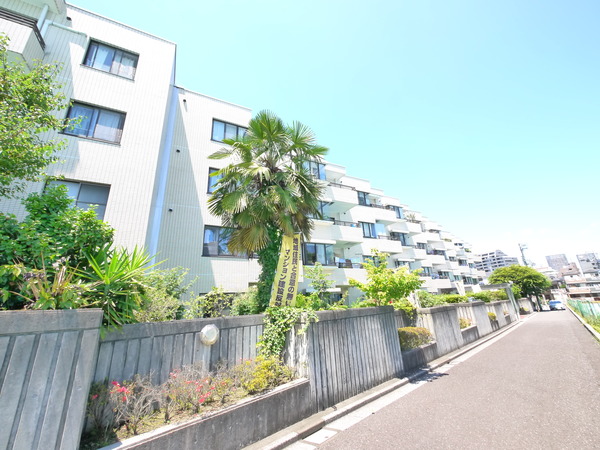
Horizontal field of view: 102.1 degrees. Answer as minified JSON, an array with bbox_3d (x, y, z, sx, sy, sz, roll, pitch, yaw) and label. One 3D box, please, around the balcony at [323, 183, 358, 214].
[{"bbox_3d":[2.532,-1.893,17.382,2.850,1.250,1.700,6,-20,-26],"label":"balcony"}]

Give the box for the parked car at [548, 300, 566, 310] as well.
[{"bbox_3d":[42.886,13.365,40.575,4.200,1.470,1.720,14,-25,-42],"label":"parked car"}]

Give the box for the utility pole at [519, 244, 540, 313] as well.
[{"bbox_3d":[39.120,8.746,40.753,0.500,10.800,1.200,14,-25,-42],"label":"utility pole"}]

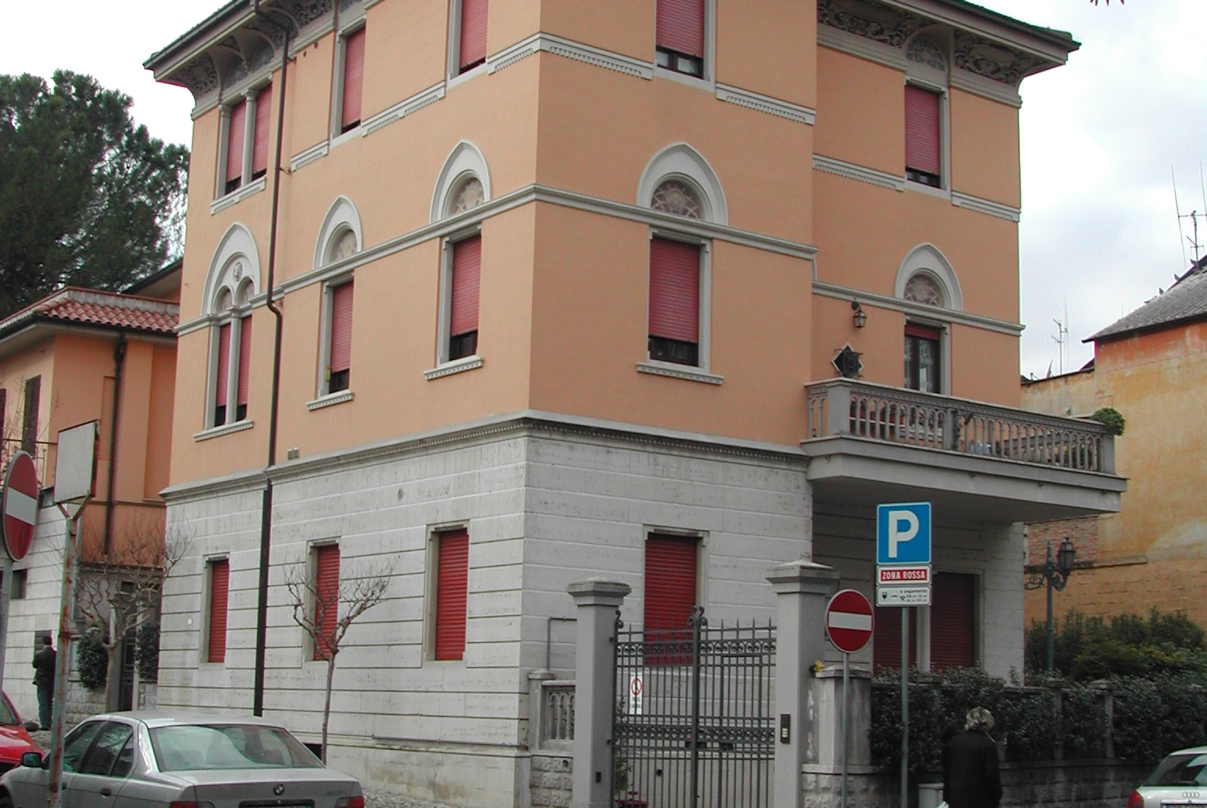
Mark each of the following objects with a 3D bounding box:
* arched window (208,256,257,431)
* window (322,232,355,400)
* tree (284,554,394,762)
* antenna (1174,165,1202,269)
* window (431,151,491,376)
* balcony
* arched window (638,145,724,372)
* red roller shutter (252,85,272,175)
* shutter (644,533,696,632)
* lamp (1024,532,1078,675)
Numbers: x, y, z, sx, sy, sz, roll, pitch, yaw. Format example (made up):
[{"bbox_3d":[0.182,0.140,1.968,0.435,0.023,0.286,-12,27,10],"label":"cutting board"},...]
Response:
[{"bbox_3d":[-7.008,-1.194,33.703,0.300,3.280,1.950,8,-12,-36],"label":"arched window"},{"bbox_3d":[-4.397,-1.565,29.799,0.280,2.850,1.150,8,-12,-36],"label":"window"},{"bbox_3d":[-3.840,3.905,25.550,1.552,3.449,1.397,3,-10,-8],"label":"tree"},{"bbox_3d":[13.446,-4.280,40.500,0.700,2.300,0.350,-1,-10,13],"label":"antenna"},{"bbox_3d":[-2.096,-2.266,26.393,0.300,3.420,1.780,8,-12,-35],"label":"window"},{"bbox_3d":[5.632,0.904,29.559,6.970,1.458,2.647,8,-12,-35],"label":"balcony"},{"bbox_3d":[1.158,-2.180,26.737,1.720,3.600,0.300,8,-12,-36],"label":"arched window"},{"bbox_3d":[-6.299,-5.140,33.051,0.080,1.600,0.950,8,-12,-35],"label":"red roller shutter"},{"bbox_3d":[0.923,2.842,25.514,1.040,1.880,0.080,8,-12,-35],"label":"shutter"},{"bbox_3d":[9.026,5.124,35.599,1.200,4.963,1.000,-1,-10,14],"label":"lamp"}]

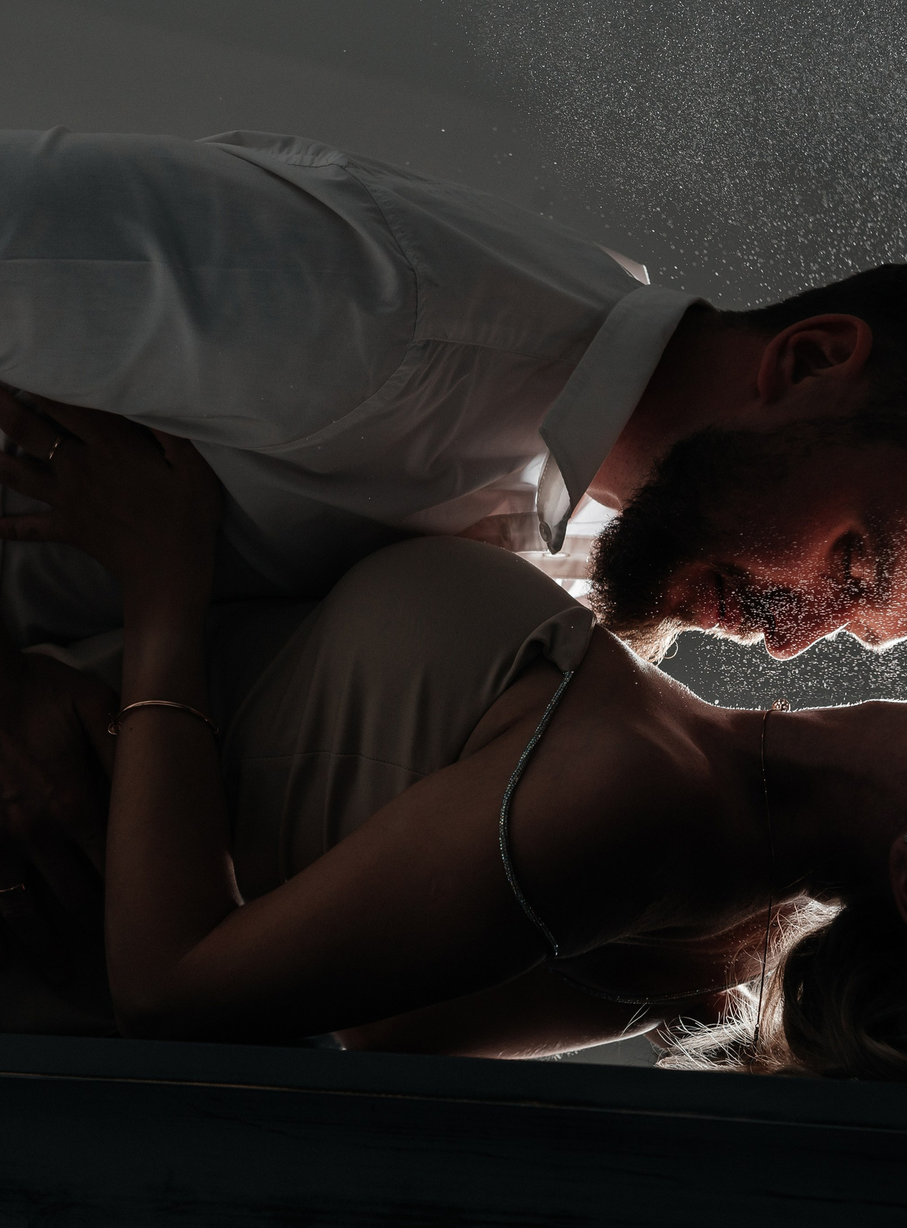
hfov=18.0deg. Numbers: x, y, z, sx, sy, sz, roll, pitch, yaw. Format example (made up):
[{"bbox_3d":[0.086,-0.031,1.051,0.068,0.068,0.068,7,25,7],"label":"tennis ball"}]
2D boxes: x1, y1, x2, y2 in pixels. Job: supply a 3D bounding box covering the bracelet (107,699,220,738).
[{"bbox_3d":[-0.152,0.061,1.500,0.059,0.008,0.050,5,-35,-2],"label":"bracelet"}]

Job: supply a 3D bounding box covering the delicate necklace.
[{"bbox_3d":[0.164,0.137,1.470,0.022,0.180,0.115,2,-9,10],"label":"delicate necklace"}]

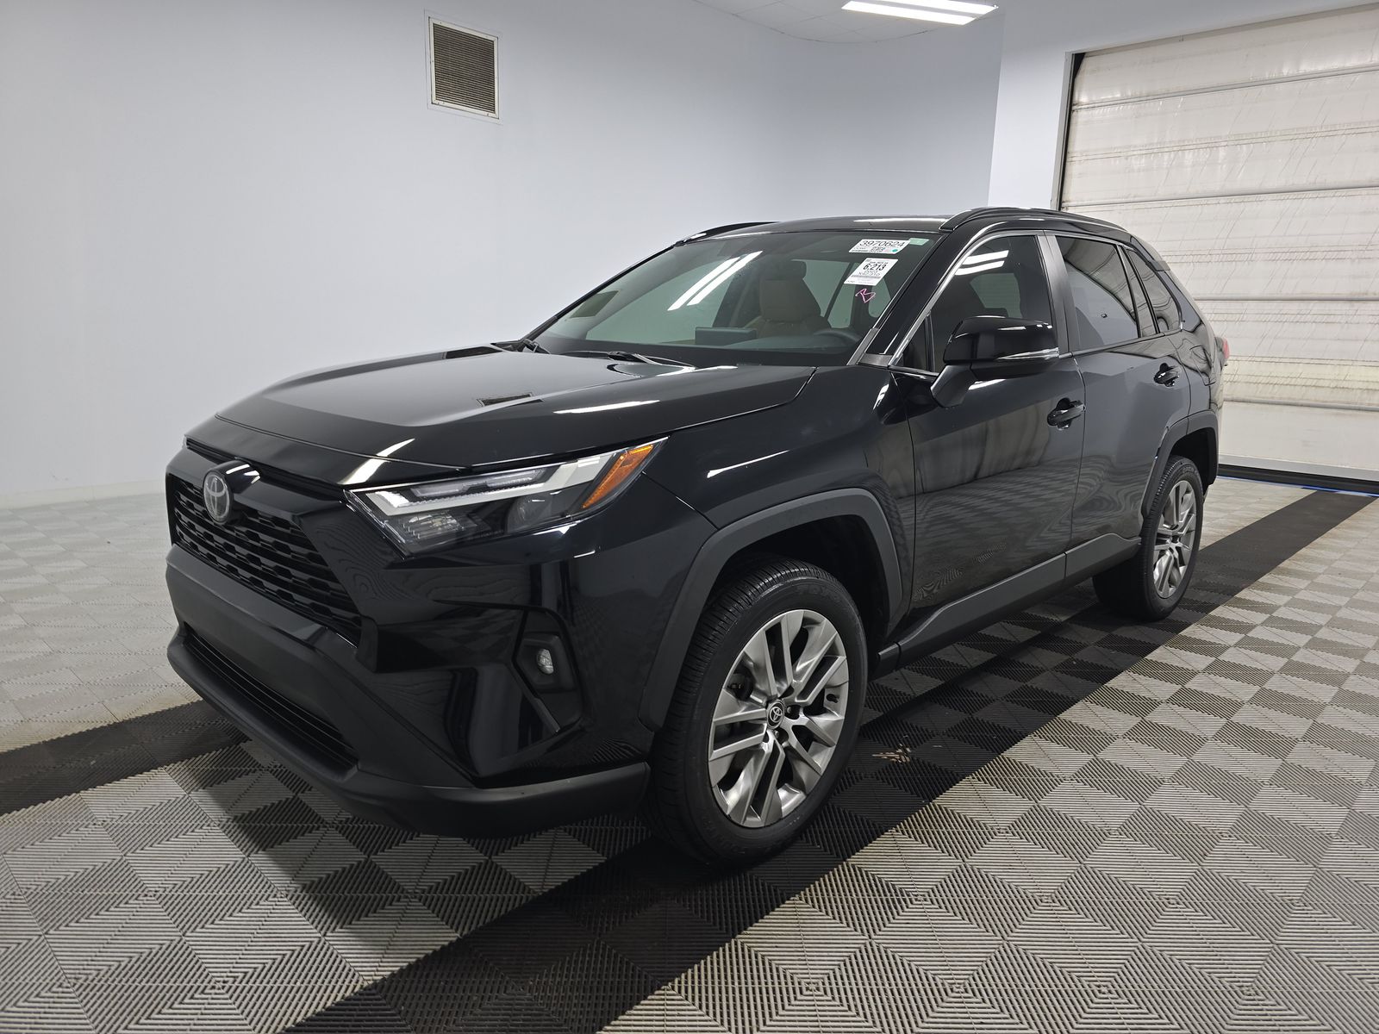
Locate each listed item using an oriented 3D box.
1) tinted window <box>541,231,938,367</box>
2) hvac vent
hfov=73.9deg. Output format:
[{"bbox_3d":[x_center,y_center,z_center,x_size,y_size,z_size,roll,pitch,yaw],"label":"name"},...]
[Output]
[{"bbox_3d":[0.099,-0.722,3.014,1.420,0.140,0.860,13,50,44],"label":"tinted window"},{"bbox_3d":[-1.800,-3.602,7.383,0.050,0.620,0.625,13,17,43],"label":"hvac vent"}]

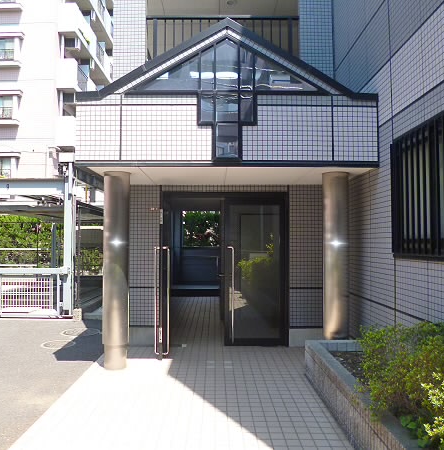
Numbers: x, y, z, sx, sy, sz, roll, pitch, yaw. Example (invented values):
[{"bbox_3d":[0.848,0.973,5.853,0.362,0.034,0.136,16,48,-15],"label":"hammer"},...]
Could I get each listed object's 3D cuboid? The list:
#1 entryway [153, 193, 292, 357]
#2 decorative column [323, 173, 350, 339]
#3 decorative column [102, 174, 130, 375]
[{"bbox_3d":[0.053,0.587,5.421,1.736,2.090,0.640,0,-3,-1],"label":"entryway"},{"bbox_3d":[1.307,0.496,4.785,0.285,2.150,0.285,0,-3,-1],"label":"decorative column"},{"bbox_3d":[-1.207,0.499,4.743,0.285,2.190,0.285,0,-3,-1],"label":"decorative column"}]

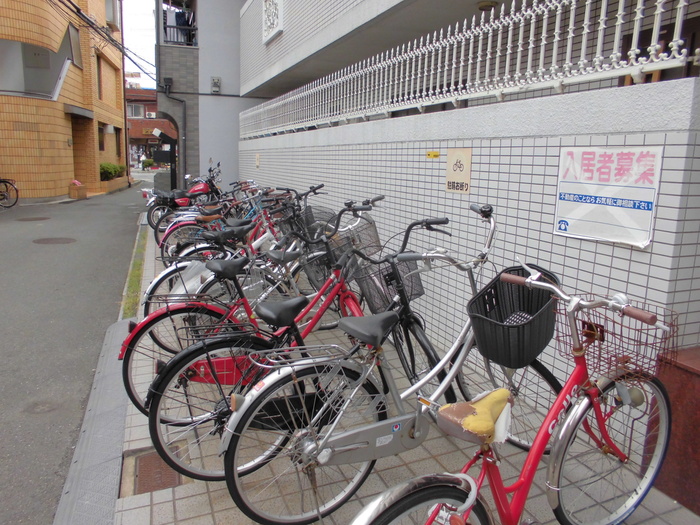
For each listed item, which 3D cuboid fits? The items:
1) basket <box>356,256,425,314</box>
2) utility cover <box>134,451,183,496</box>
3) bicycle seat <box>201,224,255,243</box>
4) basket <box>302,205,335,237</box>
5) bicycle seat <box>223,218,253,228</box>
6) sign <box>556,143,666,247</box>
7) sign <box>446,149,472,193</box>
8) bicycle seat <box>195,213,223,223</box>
[{"bbox_3d":[0.209,0.116,2.780,0.320,0.230,0.230,-14,4,25],"label":"basket"},{"bbox_3d":[-0.916,1.002,2.518,0.210,0.020,0.330,-4,12,-21],"label":"utility cover"},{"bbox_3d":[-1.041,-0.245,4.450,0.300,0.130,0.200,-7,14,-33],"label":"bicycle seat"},{"bbox_3d":[-0.318,-0.423,5.300,0.270,0.260,0.330,-8,14,-36],"label":"basket"},{"bbox_3d":[-1.145,-0.401,5.400,0.270,0.110,0.180,-6,13,-31],"label":"bicycle seat"},{"bbox_3d":[1.187,-0.323,2.480,0.015,0.447,0.585,-4,12,-21],"label":"sign"},{"bbox_3d":[0.737,-0.619,3.587,0.010,0.310,0.295,-4,12,-21],"label":"sign"},{"bbox_3d":[-1.569,-0.497,5.850,0.270,0.110,0.180,-6,13,-31],"label":"bicycle seat"}]

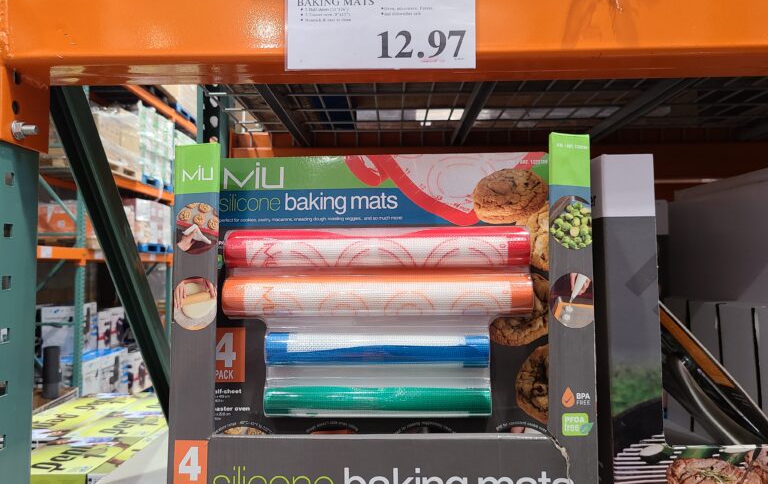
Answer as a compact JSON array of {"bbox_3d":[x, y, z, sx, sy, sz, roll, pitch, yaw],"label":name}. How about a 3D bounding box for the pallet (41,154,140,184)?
[{"bbox_3d":[-4.006,-0.949,7.615,1.120,0.145,1.060,0,-3,2],"label":"pallet"}]

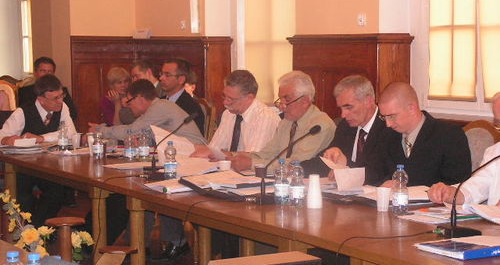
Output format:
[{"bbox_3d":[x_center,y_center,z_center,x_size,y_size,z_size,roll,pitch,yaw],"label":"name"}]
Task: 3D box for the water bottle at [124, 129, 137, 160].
[{"bbox_3d":[-0.771,0.079,6.900,0.066,0.205,0.066,-1,5,0],"label":"water bottle"}]

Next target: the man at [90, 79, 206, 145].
[{"bbox_3d":[-0.645,0.280,7.030,0.880,1.240,0.580,-2,5,-13],"label":"man"}]

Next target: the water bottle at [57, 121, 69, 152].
[{"bbox_3d":[-1.309,0.022,7.500,0.066,0.205,0.066,-1,5,0],"label":"water bottle"}]

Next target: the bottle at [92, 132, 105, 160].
[{"bbox_3d":[-0.968,0.069,6.830,0.066,0.205,0.066,-1,5,0],"label":"bottle"}]

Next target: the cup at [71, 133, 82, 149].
[{"bbox_3d":[-1.201,0.062,7.400,0.072,0.097,0.072,-1,5,0],"label":"cup"}]

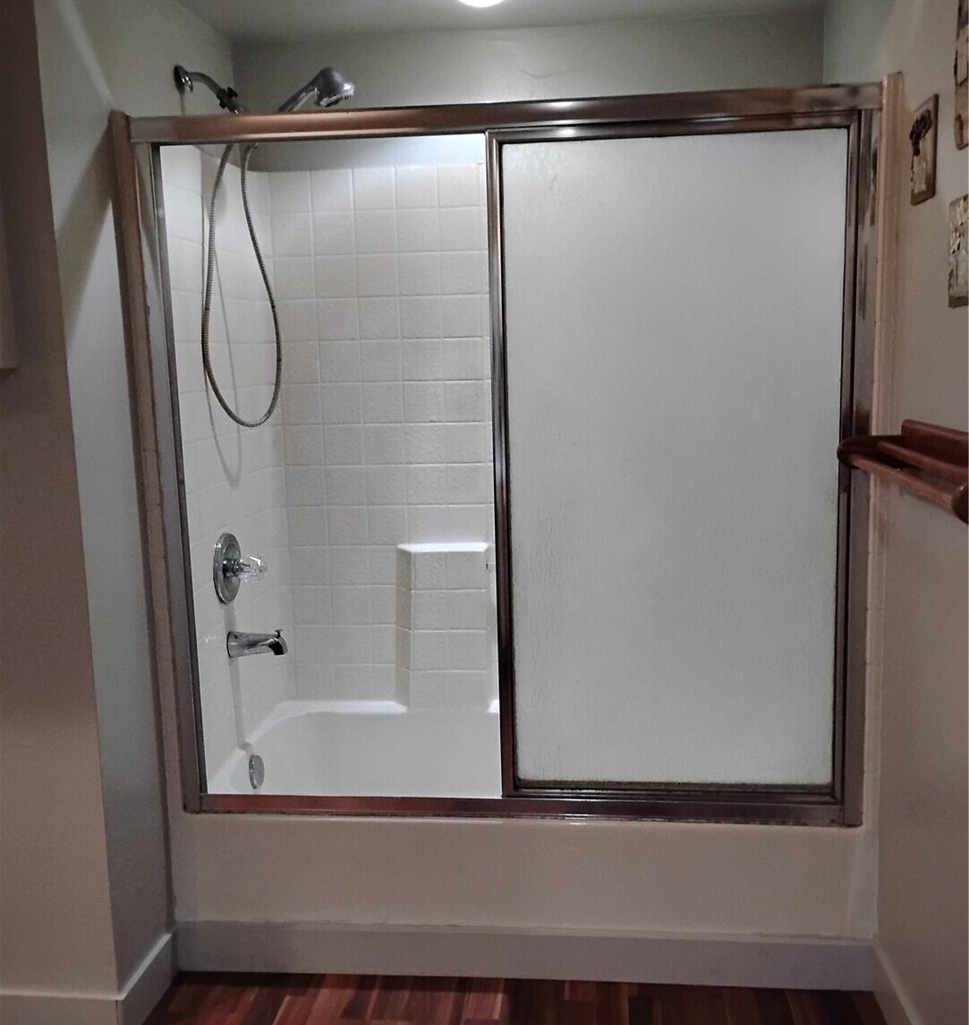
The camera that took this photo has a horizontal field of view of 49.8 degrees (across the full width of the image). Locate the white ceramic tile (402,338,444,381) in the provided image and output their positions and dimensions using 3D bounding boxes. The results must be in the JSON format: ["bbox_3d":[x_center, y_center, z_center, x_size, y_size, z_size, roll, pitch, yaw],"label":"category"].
[{"bbox_3d":[-0.165,-0.406,2.778,0.109,0.109,0.010,-1,9,5],"label":"white ceramic tile"}]

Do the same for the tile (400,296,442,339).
[{"bbox_3d":[-0.169,-0.517,2.764,0.109,0.109,0.010,-1,8,5],"label":"tile"}]

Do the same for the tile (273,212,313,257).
[{"bbox_3d":[-0.507,-0.736,2.769,0.109,0.109,0.010,-1,9,5],"label":"tile"}]

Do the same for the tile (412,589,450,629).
[{"bbox_3d":[-0.146,0.267,2.792,0.094,0.109,0.010,-1,8,6],"label":"tile"}]

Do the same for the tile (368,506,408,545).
[{"bbox_3d":[-0.265,0.037,2.866,0.109,0.109,0.010,-1,9,5],"label":"tile"}]

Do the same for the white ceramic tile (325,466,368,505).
[{"bbox_3d":[-0.380,-0.071,2.873,0.111,0.111,0.010,-1,9,5],"label":"white ceramic tile"}]

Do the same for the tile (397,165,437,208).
[{"bbox_3d":[-0.177,-0.854,2.730,0.111,0.111,0.010,-1,9,5],"label":"tile"}]

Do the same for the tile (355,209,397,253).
[{"bbox_3d":[-0.284,-0.735,2.737,0.109,0.109,0.010,-1,9,5],"label":"tile"}]

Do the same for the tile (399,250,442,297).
[{"bbox_3d":[-0.171,-0.631,2.765,0.111,0.111,0.010,-1,9,5],"label":"tile"}]

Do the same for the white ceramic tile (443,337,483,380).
[{"bbox_3d":[-0.053,-0.406,2.759,0.109,0.109,0.010,-1,8,6],"label":"white ceramic tile"}]

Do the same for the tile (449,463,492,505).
[{"bbox_3d":[-0.042,-0.077,2.843,0.111,0.111,0.010,-1,9,5],"label":"tile"}]

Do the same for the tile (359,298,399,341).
[{"bbox_3d":[-0.279,-0.514,2.770,0.109,0.109,0.010,-1,9,5],"label":"tile"}]

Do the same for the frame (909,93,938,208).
[{"bbox_3d":[0.755,-0.618,1.800,0.014,0.160,0.117,-1,8,5],"label":"frame"}]

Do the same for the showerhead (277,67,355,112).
[{"bbox_3d":[-0.402,-0.917,2.382,0.230,0.090,0.080,-41,3,9],"label":"showerhead"}]

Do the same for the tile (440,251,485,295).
[{"bbox_3d":[-0.060,-0.630,2.744,0.109,0.109,0.010,-1,9,5],"label":"tile"}]

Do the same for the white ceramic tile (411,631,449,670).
[{"bbox_3d":[-0.145,0.377,2.823,0.095,0.109,0.010,-1,8,5],"label":"white ceramic tile"}]

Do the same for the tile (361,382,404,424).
[{"bbox_3d":[-0.274,-0.296,2.828,0.111,0.111,0.010,-1,9,5],"label":"tile"}]

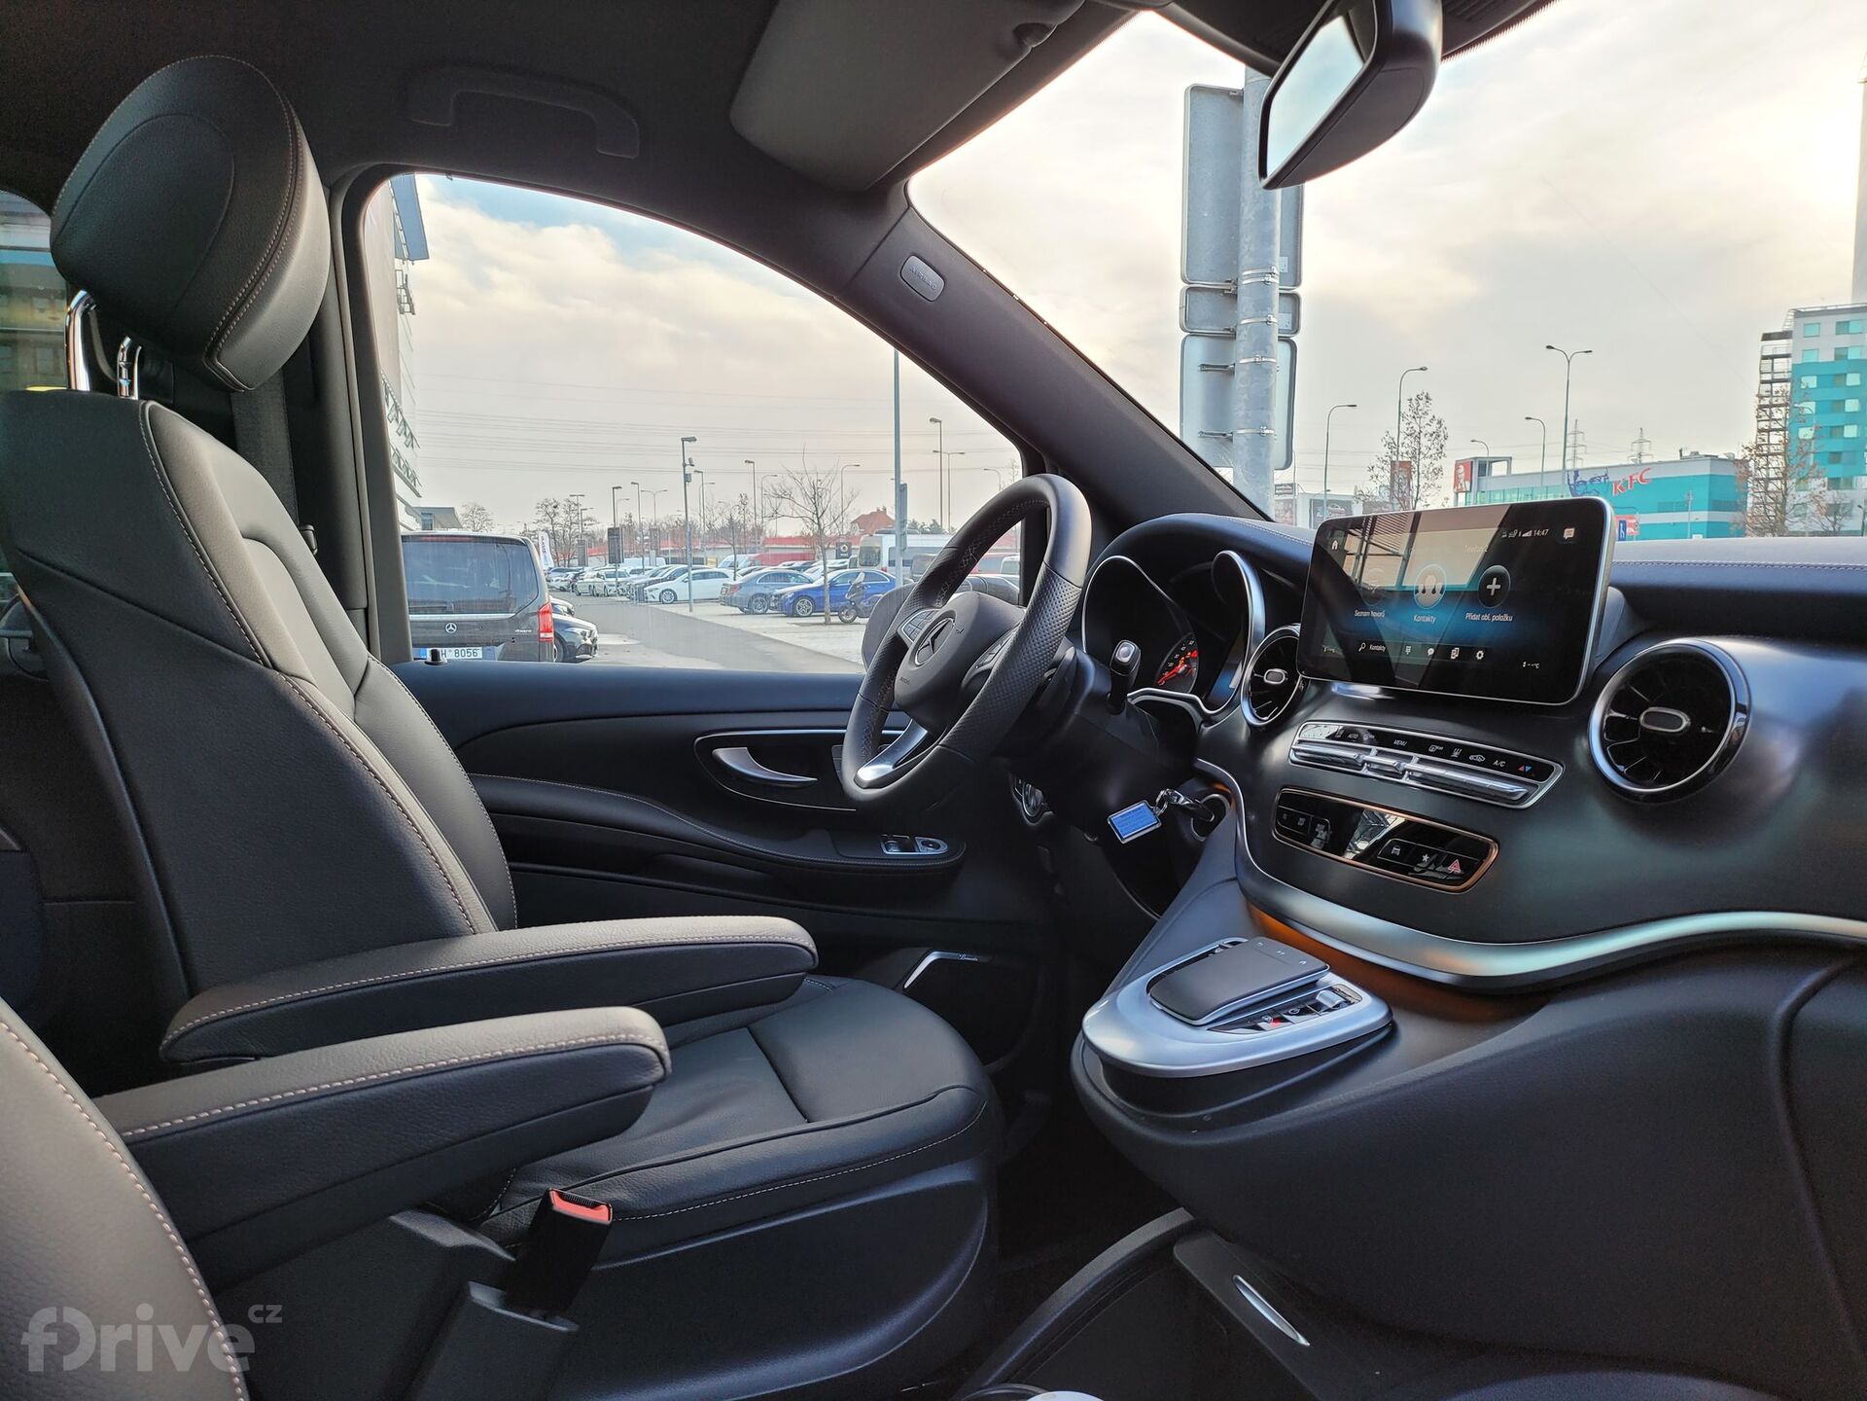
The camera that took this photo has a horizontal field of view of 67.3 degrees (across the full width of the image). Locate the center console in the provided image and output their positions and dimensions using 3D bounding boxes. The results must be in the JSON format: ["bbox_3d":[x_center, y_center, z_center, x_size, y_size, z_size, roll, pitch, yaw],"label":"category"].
[{"bbox_3d":[0.183,0.215,0.916,0.190,0.065,0.180,-9,8,-23],"label":"center console"}]

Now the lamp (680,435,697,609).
[{"bbox_3d":[-8.480,-6.166,49.162,0.550,6.038,0.270,-3,7,-21],"label":"lamp"}]

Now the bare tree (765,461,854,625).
[{"bbox_3d":[-3.282,-4.311,37.412,2.500,4.500,2.500,0,6,0],"label":"bare tree"}]

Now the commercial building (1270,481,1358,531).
[{"bbox_3d":[29.618,-12.965,112.707,9.000,6.600,9.000,-3,6,-22],"label":"commercial building"}]

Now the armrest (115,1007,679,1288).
[{"bbox_3d":[-0.316,0.205,0.631,0.380,0.080,0.075,-3,6,-23],"label":"armrest"}]

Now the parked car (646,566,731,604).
[{"bbox_3d":[-10.109,-4.791,58.900,4.450,1.470,1.820,-4,7,-26],"label":"parked car"}]

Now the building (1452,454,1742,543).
[{"bbox_3d":[51.010,-13.920,106.594,7.000,7.500,20.000,-4,7,-30],"label":"building"}]

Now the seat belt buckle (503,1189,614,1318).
[{"bbox_3d":[-0.252,0.369,0.940,0.044,0.083,0.027,23,-5,-26],"label":"seat belt buckle"}]

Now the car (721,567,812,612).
[{"bbox_3d":[-4.574,-3.595,45.842,4.690,1.440,1.810,-3,6,-23],"label":"car"}]

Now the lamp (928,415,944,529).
[{"bbox_3d":[0.115,-8.643,63.379,0.750,8.000,0.250,-3,6,-25],"label":"lamp"}]

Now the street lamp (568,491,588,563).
[{"bbox_3d":[-33.091,-15.005,130.137,1.350,8.000,0.300,-3,6,-25],"label":"street lamp"}]

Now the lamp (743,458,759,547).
[{"bbox_3d":[-11.449,-11.024,88.318,0.700,8.000,0.250,-3,6,-25],"label":"lamp"}]

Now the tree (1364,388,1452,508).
[{"bbox_3d":[16.115,-7.314,47.657,2.900,6.130,2.900,1,7,18],"label":"tree"}]

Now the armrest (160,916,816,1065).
[{"bbox_3d":[-0.266,0.182,0.876,0.380,0.065,0.072,-3,6,-26],"label":"armrest"}]

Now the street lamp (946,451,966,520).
[{"bbox_3d":[1.605,-15.826,121.033,2.800,11.000,0.350,-3,6,-25],"label":"street lamp"}]

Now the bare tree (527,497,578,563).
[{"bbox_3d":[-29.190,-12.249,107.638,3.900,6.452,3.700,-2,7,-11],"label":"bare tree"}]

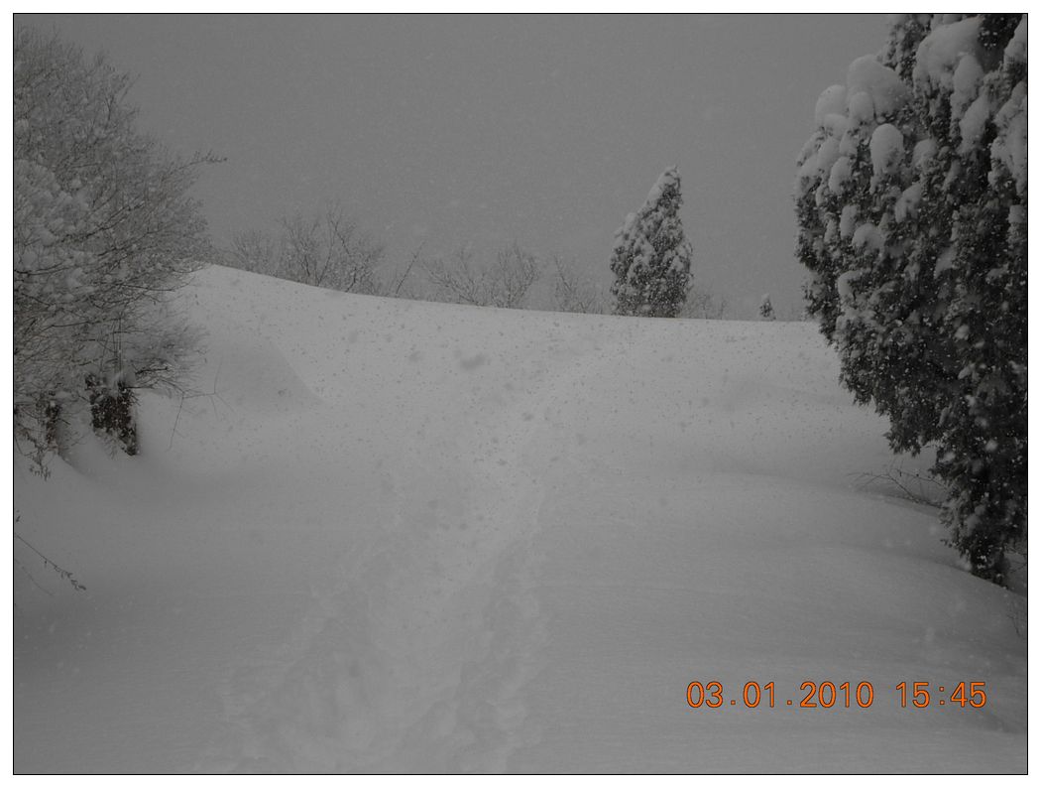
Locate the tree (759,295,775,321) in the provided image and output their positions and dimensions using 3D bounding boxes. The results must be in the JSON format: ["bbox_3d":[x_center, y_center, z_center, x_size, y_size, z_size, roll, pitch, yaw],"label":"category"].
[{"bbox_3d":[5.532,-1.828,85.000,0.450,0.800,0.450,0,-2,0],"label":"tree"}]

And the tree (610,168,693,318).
[{"bbox_3d":[1.990,-2.207,58.000,1.300,2.500,1.300,0,-2,0],"label":"tree"}]

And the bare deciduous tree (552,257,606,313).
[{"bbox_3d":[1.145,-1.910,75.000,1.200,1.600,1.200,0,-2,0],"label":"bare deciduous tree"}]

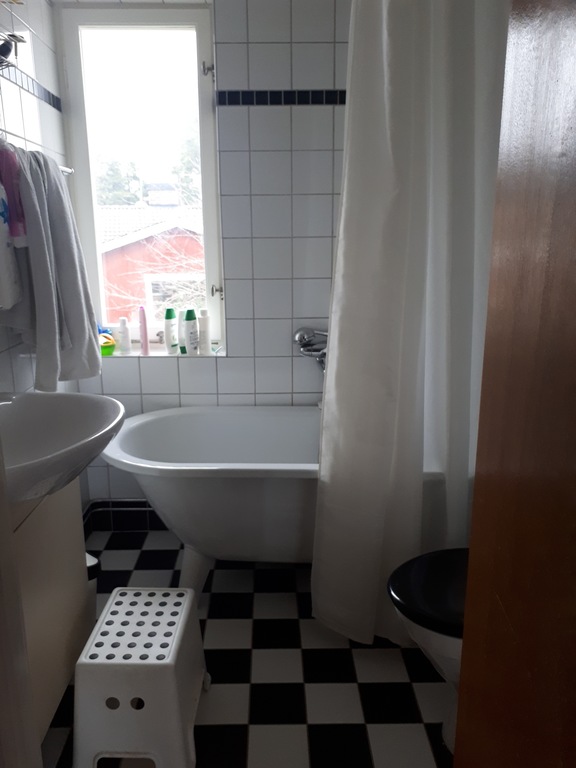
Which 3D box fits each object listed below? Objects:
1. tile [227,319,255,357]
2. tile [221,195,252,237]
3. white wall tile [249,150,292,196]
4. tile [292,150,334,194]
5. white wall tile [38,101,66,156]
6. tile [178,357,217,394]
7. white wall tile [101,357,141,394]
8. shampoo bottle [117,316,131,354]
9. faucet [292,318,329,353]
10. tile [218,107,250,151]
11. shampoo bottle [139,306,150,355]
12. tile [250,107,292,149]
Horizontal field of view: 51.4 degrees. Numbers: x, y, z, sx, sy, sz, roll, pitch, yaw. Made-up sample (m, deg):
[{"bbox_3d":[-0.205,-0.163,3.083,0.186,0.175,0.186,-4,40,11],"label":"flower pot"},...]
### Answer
[{"bbox_3d":[-0.185,-0.180,2.334,0.105,0.148,0.010,0,15,0],"label":"tile"},{"bbox_3d":[-0.188,-0.618,2.217,0.105,0.148,0.010,0,15,0],"label":"tile"},{"bbox_3d":[-0.061,-0.776,2.208,0.149,0.149,0.010,0,13,0],"label":"white wall tile"},{"bbox_3d":[0.093,-0.780,2.221,0.150,0.150,0.008,0,14,-1],"label":"tile"},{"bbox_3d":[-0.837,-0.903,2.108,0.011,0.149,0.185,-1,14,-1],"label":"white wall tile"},{"bbox_3d":[-0.355,-0.034,2.377,0.149,0.149,0.010,0,13,0],"label":"tile"},{"bbox_3d":[-0.667,-0.031,2.396,0.150,0.150,0.008,0,14,-1],"label":"white wall tile"},{"bbox_3d":[-0.659,-0.195,2.423,0.048,0.146,0.035,0,13,0],"label":"shampoo bottle"},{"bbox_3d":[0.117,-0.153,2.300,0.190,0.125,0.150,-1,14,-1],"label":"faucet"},{"bbox_3d":[-0.195,-0.925,2.186,0.114,0.149,0.011,-1,14,-1],"label":"tile"},{"bbox_3d":[-0.571,-0.210,2.379,0.031,0.192,0.060,-7,16,-24],"label":"shampoo bottle"},{"bbox_3d":[-0.060,-0.927,2.189,0.149,0.149,0.011,-1,14,-1],"label":"tile"}]

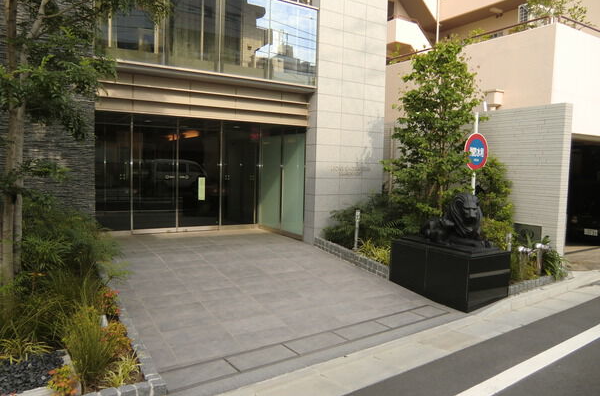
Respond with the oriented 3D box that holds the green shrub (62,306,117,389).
[{"bbox_3d":[-1.465,0.999,2.861,0.353,0.531,0.353,-1,5,-29],"label":"green shrub"}]

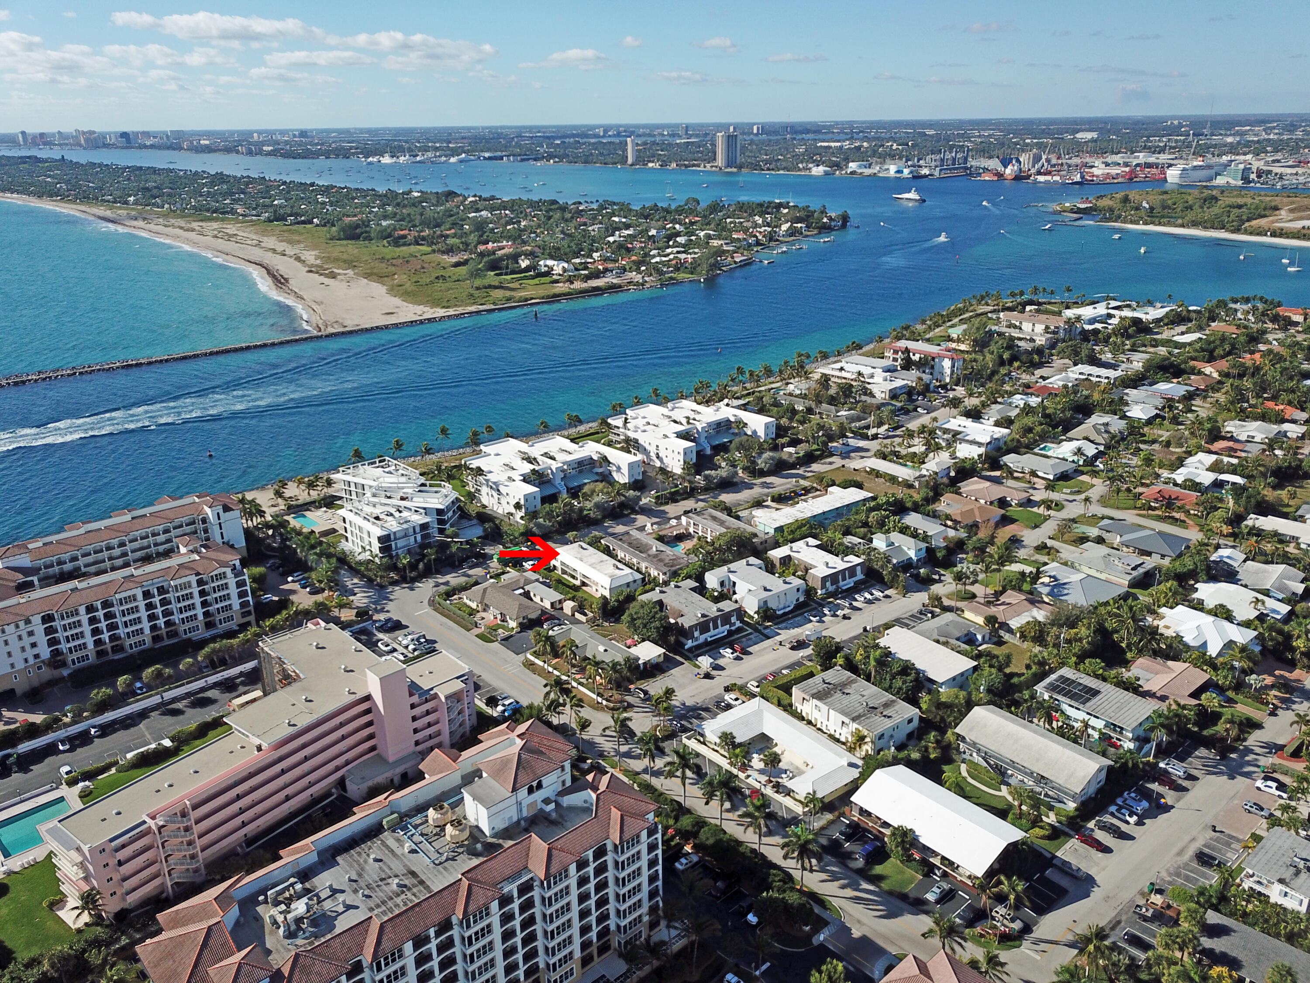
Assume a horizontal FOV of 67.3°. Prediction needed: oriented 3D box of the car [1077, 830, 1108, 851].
[{"bbox_3d":[76.415,61.095,172.494,1.830,1.450,4.600,-17,26,-36],"label":"car"}]

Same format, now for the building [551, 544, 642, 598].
[{"bbox_3d":[-16.070,21.795,272.485,11.800,6.300,27.000,-17,26,-36],"label":"building"}]

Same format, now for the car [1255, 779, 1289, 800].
[{"bbox_3d":[115.662,55.675,184.225,5.600,1.850,2.000,17,27,39],"label":"car"}]

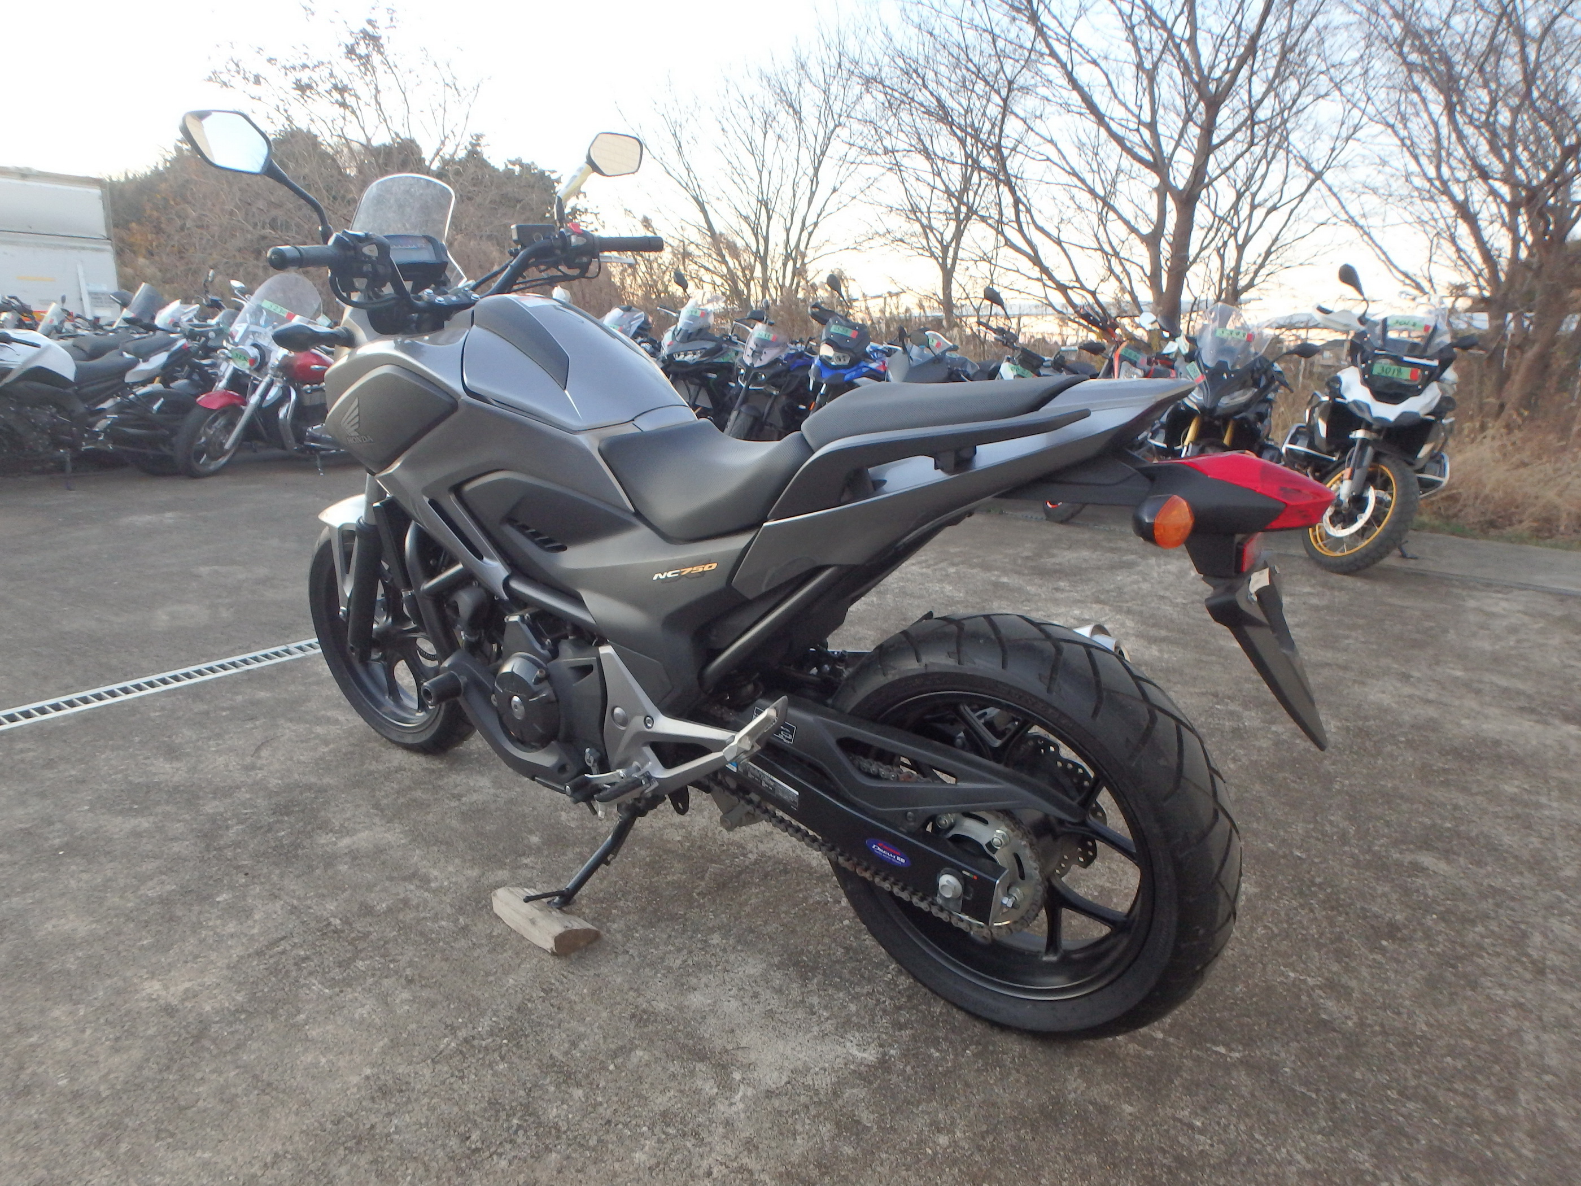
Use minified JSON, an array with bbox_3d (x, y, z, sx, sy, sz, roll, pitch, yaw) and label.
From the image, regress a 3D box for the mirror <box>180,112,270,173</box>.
[{"bbox_3d":[-0.802,-0.640,1.363,0.050,0.090,0.138,7,22,27],"label":"mirror"}]

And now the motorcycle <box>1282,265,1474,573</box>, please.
[{"bbox_3d":[3.340,-0.939,5.422,0.960,1.450,2.250,17,19,27],"label":"motorcycle"}]

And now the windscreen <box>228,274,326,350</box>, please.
[{"bbox_3d":[-3.786,-2.079,7.050,0.540,0.500,0.240,14,15,12],"label":"windscreen"}]

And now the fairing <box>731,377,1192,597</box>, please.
[{"bbox_3d":[0.211,-0.134,1.232,0.580,0.300,0.250,11,25,36],"label":"fairing"}]

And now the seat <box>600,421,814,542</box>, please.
[{"bbox_3d":[-0.078,-0.187,1.470,0.340,0.155,0.290,11,24,35],"label":"seat"}]

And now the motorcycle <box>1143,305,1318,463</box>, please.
[{"bbox_3d":[2.832,-1.057,6.030,0.880,1.380,2.180,20,21,31],"label":"motorcycle"}]

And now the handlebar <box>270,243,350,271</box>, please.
[{"bbox_3d":[-0.708,-0.500,1.421,0.038,0.038,0.138,7,22,26],"label":"handlebar"}]

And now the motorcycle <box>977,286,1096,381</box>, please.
[{"bbox_3d":[1.789,-1.314,7.007,0.840,1.380,2.150,21,22,33],"label":"motorcycle"}]

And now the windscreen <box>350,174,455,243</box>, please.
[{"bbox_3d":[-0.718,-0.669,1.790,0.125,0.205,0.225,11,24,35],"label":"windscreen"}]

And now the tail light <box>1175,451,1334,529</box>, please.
[{"bbox_3d":[0.496,-0.114,1.043,0.167,0.080,0.128,11,24,35],"label":"tail light"}]

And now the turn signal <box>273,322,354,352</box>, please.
[{"bbox_3d":[-0.858,-0.459,1.729,0.060,0.052,0.130,11,23,35],"label":"turn signal"}]

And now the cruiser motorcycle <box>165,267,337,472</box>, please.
[{"bbox_3d":[-3.750,-1.659,7.515,0.900,1.450,2.350,22,23,36],"label":"cruiser motorcycle"}]

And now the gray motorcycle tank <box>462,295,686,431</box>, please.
[{"bbox_3d":[-0.347,-0.398,1.601,0.410,0.205,0.280,11,24,35],"label":"gray motorcycle tank"}]

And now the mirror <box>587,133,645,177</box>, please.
[{"bbox_3d":[-0.353,-0.875,1.920,0.042,0.090,0.140,16,27,42],"label":"mirror"}]

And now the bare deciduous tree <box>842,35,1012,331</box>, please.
[{"bbox_3d":[2.018,-4.812,13.235,2.600,5.100,2.500,2,13,0],"label":"bare deciduous tree"}]

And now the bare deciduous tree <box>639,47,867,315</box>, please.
[{"bbox_3d":[-0.516,-5.270,14.174,3.500,5.300,3.300,2,13,0],"label":"bare deciduous tree"}]

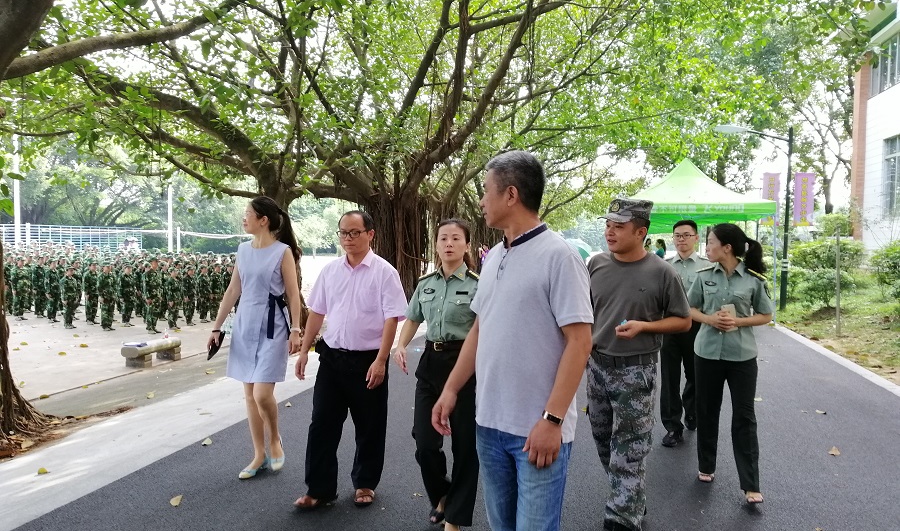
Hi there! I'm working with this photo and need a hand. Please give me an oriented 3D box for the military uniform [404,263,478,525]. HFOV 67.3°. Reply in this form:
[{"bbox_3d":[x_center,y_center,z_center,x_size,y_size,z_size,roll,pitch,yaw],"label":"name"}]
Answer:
[{"bbox_3d":[-0.034,0.666,3.490,0.440,1.340,0.440,1,2,14],"label":"military uniform"}]

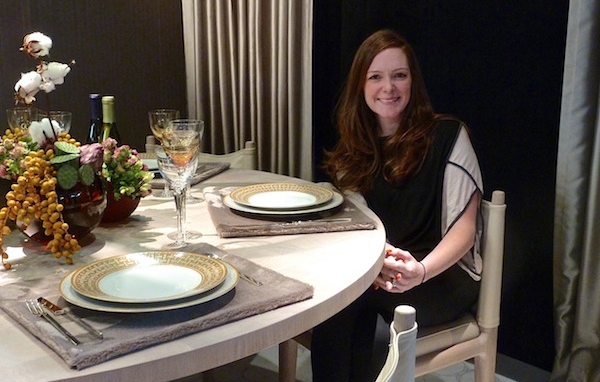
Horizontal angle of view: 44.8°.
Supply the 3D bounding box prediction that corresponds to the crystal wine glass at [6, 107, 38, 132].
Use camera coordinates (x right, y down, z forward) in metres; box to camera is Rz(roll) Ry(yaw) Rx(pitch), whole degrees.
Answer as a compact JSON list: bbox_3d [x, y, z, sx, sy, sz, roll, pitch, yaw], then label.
[{"bbox_3d":[-0.760,-0.107,2.019,0.084,0.236,0.084,0,13,0],"label":"crystal wine glass"}]

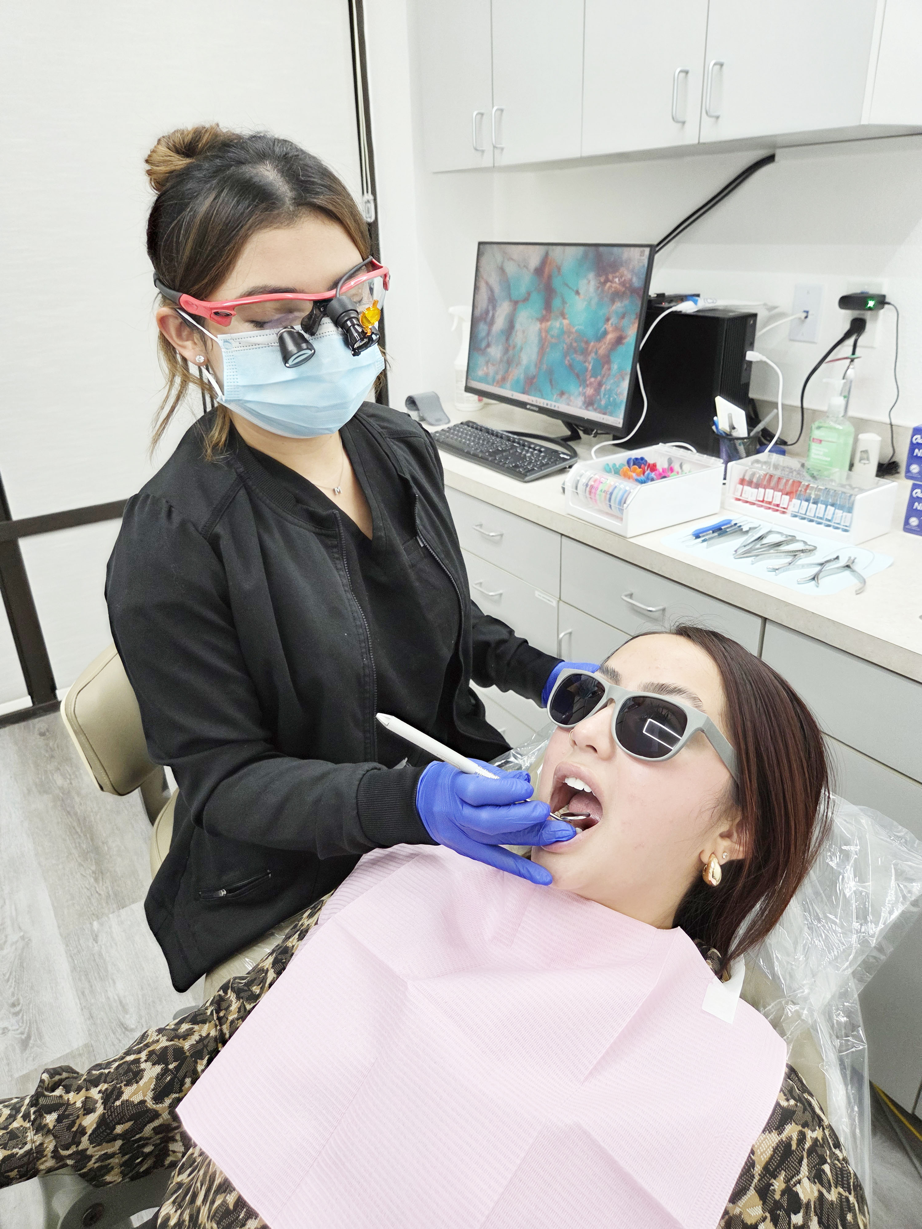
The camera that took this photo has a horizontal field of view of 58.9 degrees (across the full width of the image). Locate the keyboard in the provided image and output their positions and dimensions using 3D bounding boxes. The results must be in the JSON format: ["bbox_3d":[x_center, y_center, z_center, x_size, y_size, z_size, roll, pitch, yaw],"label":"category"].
[{"bbox_3d":[0.077,-0.391,1.911,0.148,0.032,0.452,-21,31,-24],"label":"keyboard"}]

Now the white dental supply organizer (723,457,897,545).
[{"bbox_3d":[0.603,-0.207,1.427,0.115,0.087,0.255,-18,30,-28],"label":"white dental supply organizer"}]

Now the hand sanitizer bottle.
[{"bbox_3d":[0.734,-0.361,1.610,0.056,0.188,0.078,-20,31,-30],"label":"hand sanitizer bottle"}]

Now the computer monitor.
[{"bbox_3d":[0.221,-0.616,1.874,0.155,0.430,0.610,-18,30,-28],"label":"computer monitor"}]

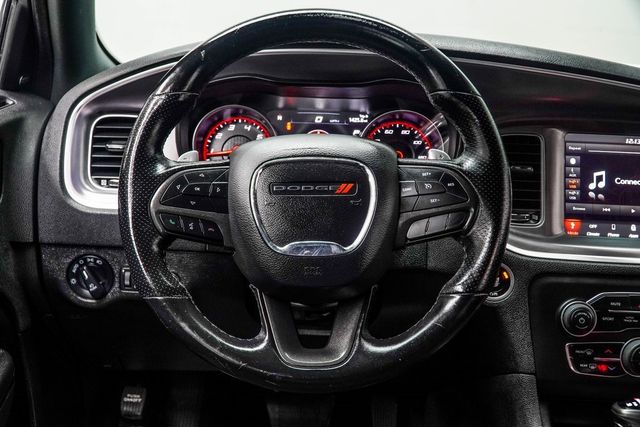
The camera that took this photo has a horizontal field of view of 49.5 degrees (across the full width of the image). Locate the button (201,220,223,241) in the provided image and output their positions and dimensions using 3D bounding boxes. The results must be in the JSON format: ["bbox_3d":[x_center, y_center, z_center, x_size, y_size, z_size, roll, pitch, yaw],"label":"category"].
[{"bbox_3d":[-0.106,0.017,0.682,0.023,0.021,0.010,0,-11,0],"label":"button"}]

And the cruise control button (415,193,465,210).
[{"bbox_3d":[0.121,-0.011,0.695,0.053,0.019,0.008,1,-7,0],"label":"cruise control button"}]

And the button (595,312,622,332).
[{"bbox_3d":[0.352,0.132,0.848,0.032,0.027,0.008,1,-4,4],"label":"button"}]

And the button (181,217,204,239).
[{"bbox_3d":[-0.127,0.013,0.695,0.023,0.021,0.008,1,-7,0],"label":"button"}]

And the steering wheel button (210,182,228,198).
[{"bbox_3d":[-0.100,-0.023,0.690,0.019,0.016,0.010,0,-11,0],"label":"steering wheel button"}]

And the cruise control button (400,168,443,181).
[{"bbox_3d":[0.102,-0.040,0.693,0.042,0.015,0.010,0,-11,0],"label":"cruise control button"}]

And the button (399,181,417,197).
[{"bbox_3d":[0.088,-0.024,0.695,0.021,0.017,0.008,1,-7,0],"label":"button"}]

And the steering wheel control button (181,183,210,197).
[{"bbox_3d":[-0.123,-0.023,0.695,0.029,0.015,0.008,1,-7,0],"label":"steering wheel control button"}]

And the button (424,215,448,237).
[{"bbox_3d":[0.116,0.012,0.683,0.022,0.022,0.010,0,-11,0],"label":"button"}]

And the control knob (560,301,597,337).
[{"bbox_3d":[0.313,0.127,0.838,0.045,0.044,0.022,1,-4,4],"label":"control knob"}]

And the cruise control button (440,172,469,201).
[{"bbox_3d":[0.135,-0.027,0.695,0.030,0.029,0.008,1,-7,0],"label":"cruise control button"}]

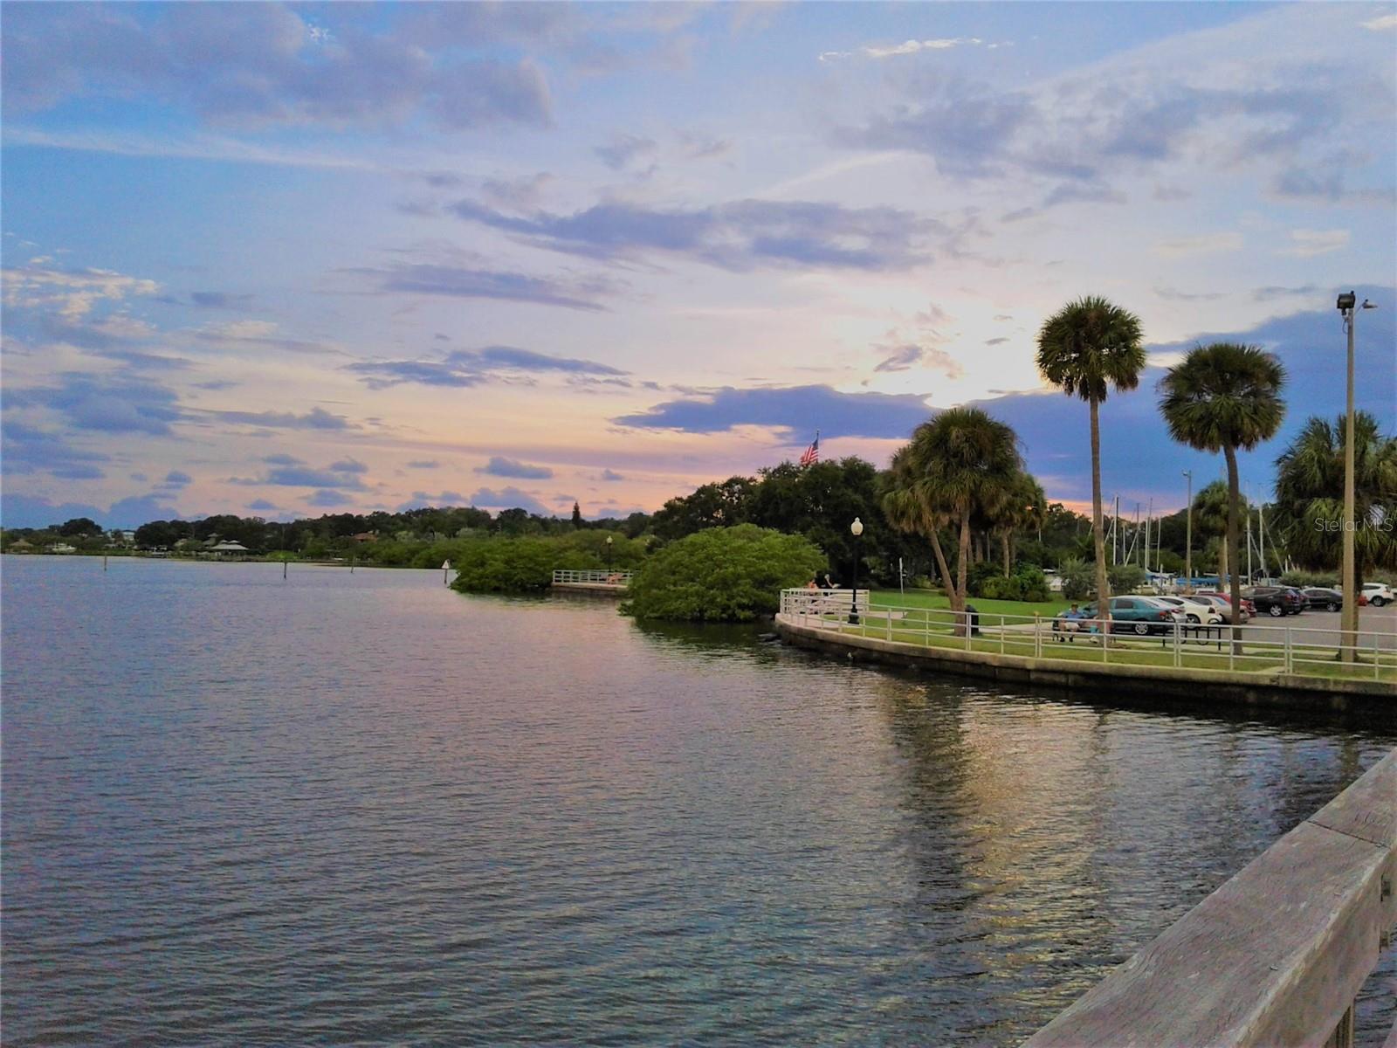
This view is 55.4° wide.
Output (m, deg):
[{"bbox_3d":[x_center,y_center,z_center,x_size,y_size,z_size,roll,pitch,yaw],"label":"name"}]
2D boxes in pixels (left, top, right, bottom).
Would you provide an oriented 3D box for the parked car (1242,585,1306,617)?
[{"bbox_3d":[30.636,4.131,72.622,1.880,1.690,4.720,2,-2,-42],"label":"parked car"}]

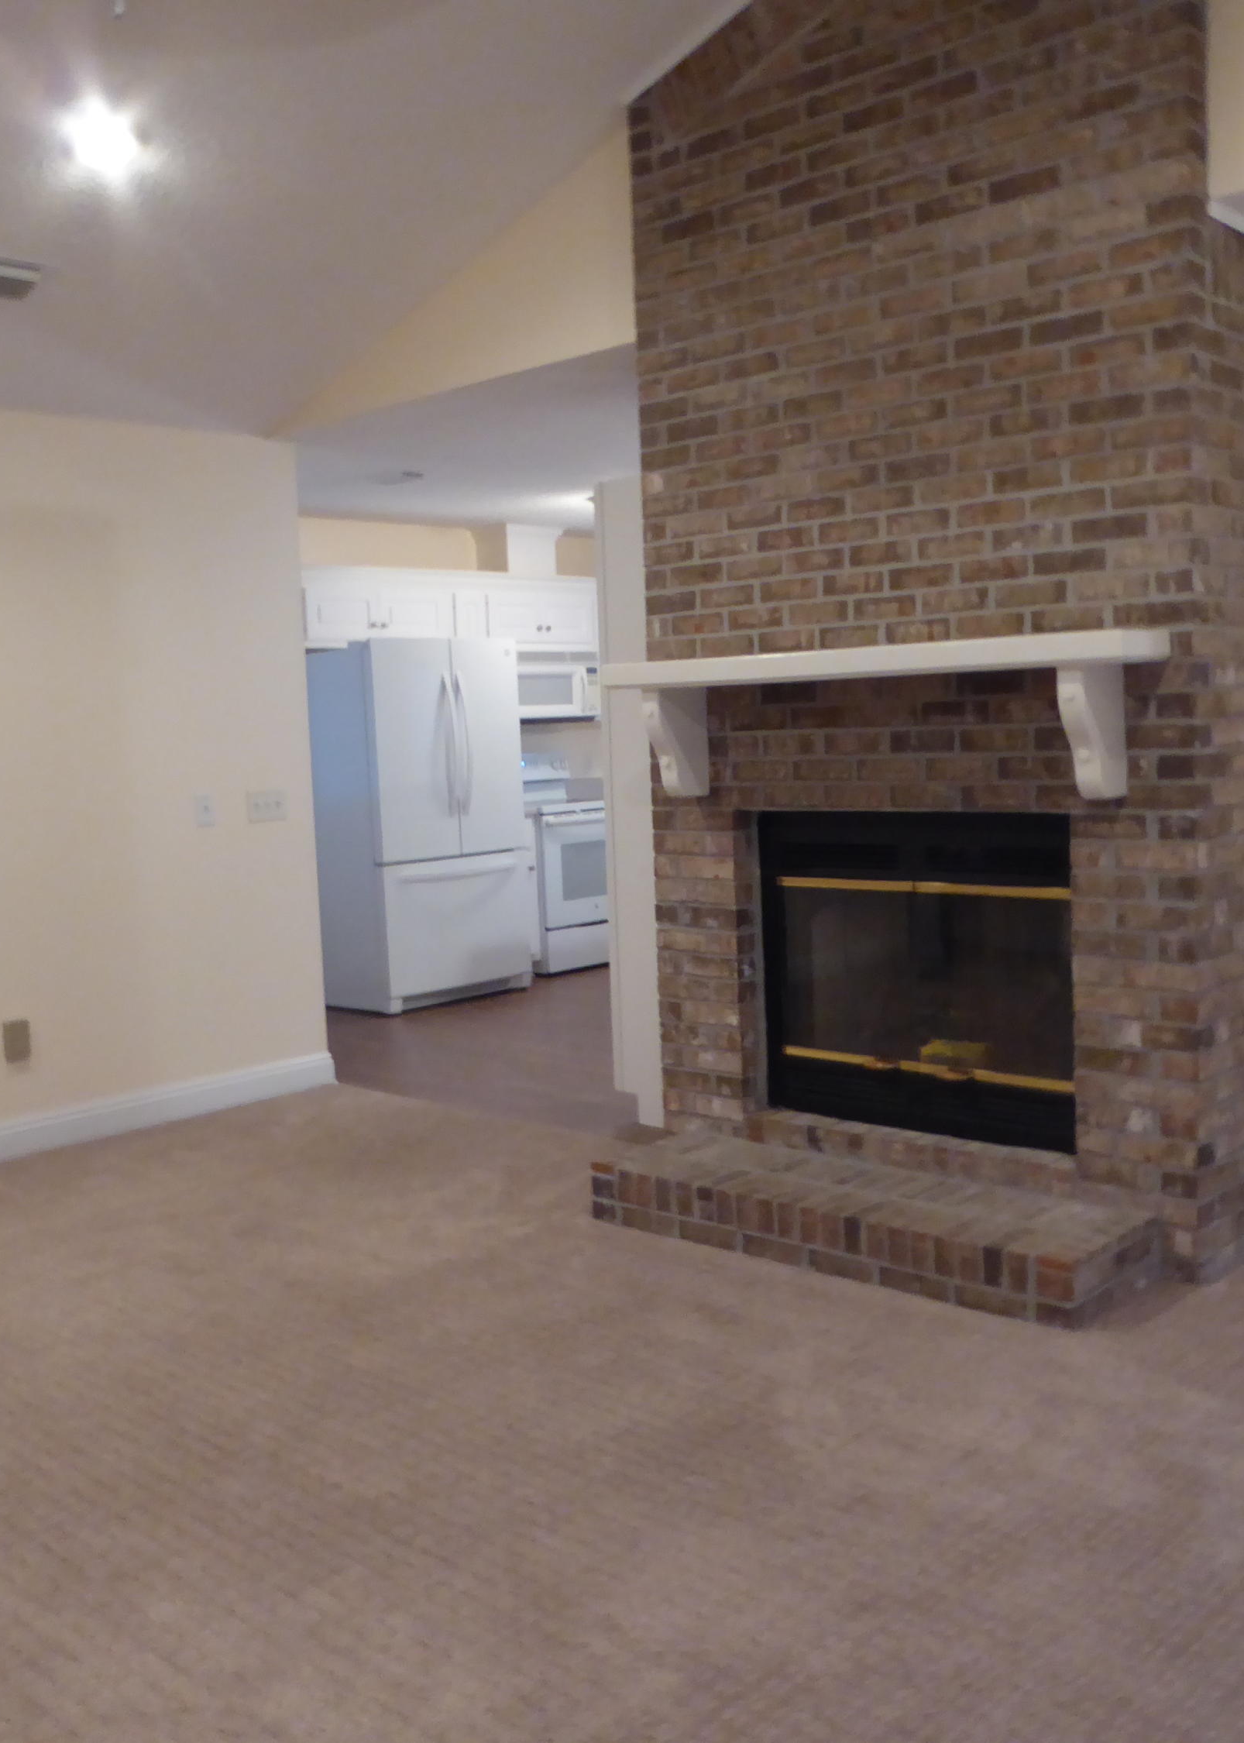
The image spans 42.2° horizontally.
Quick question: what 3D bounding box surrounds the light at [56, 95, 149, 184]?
[{"bbox_3d":[-1.315,-1.854,4.087,0.190,0.040,0.190,-26,-12,41],"label":"light"}]

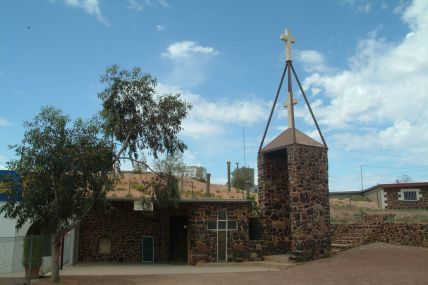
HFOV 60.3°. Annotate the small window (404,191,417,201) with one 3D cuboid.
[{"bbox_3d":[19.561,5.306,36.673,1.200,0.950,0.150,-2,-11,8],"label":"small window"}]

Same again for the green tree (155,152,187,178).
[{"bbox_3d":[-5.712,2.889,48.378,3.900,3.000,3.600,0,-11,0],"label":"green tree"}]

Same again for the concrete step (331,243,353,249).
[{"bbox_3d":[6.517,5.280,18.829,1.200,0.230,0.380,-2,-12,10],"label":"concrete step"}]

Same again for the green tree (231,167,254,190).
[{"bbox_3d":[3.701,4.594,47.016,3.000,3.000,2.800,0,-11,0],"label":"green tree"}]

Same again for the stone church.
[{"bbox_3d":[-0.158,-0.212,19.473,11.500,11.900,5.300,1,-11,-4],"label":"stone church"}]

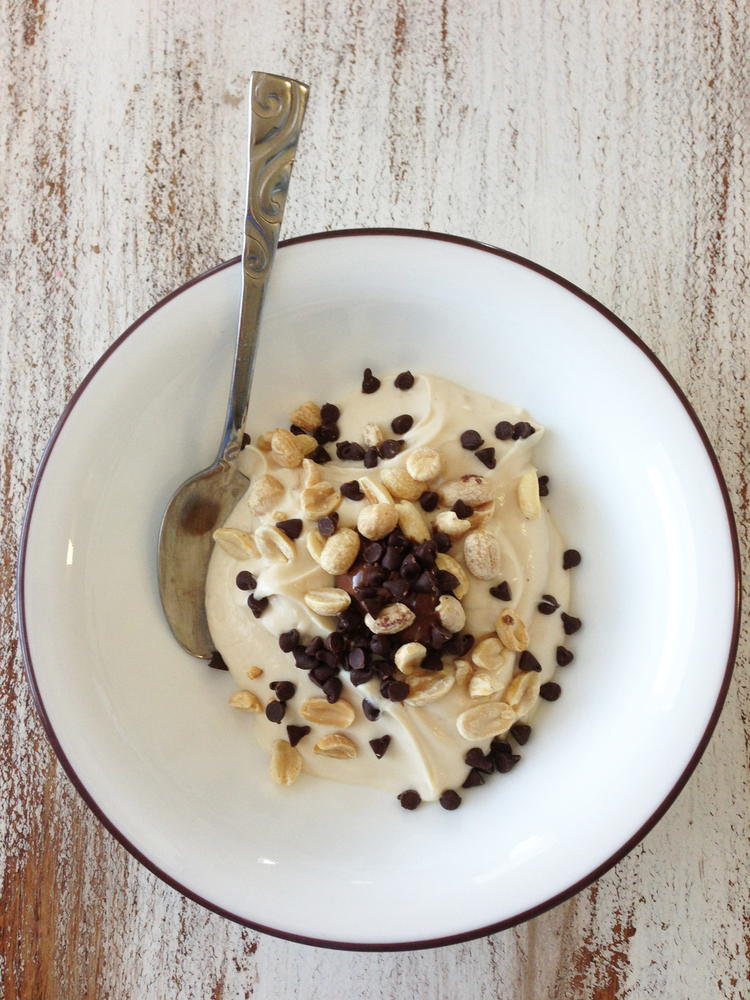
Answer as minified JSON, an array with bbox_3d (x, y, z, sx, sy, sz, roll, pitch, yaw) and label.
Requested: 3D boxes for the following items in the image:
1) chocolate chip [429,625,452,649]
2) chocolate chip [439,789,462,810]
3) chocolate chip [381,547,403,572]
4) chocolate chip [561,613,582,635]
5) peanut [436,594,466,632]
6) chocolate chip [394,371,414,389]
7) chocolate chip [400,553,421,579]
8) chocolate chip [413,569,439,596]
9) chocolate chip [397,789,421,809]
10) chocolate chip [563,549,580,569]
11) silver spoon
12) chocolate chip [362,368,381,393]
[{"bbox_3d":[0.019,0.039,0.275,0.006,0.006,0.006,30,109,-11],"label":"chocolate chip"},{"bbox_3d":[0.023,0.090,0.285,0.006,0.006,0.006,0,120,7],"label":"chocolate chip"},{"bbox_3d":[0.005,0.017,0.271,0.006,0.006,0.006,13,123,-9],"label":"chocolate chip"},{"bbox_3d":[0.059,0.037,0.285,0.006,0.006,0.006,-36,109,14],"label":"chocolate chip"},{"bbox_3d":[0.022,0.033,0.273,0.008,0.007,0.012,-26,85,-9],"label":"peanut"},{"bbox_3d":[0.009,-0.035,0.283,0.006,0.006,0.006,0,120,21],"label":"chocolate chip"},{"bbox_3d":[0.010,0.019,0.270,0.006,0.006,0.006,37,66,19],"label":"chocolate chip"},{"bbox_3d":[0.014,0.024,0.271,0.006,0.006,0.006,-27,90,0],"label":"chocolate chip"},{"bbox_3d":[0.010,0.089,0.285,0.006,0.006,0.006,0,99,-30],"label":"chocolate chip"},{"bbox_3d":[0.059,0.017,0.285,0.006,0.006,0.006,0,57,-29],"label":"chocolate chip"},{"bbox_3d":[-0.037,-0.030,0.262,0.035,0.022,0.163,6,105,-11],"label":"silver spoon"},{"bbox_3d":[-0.001,-0.036,0.284,0.006,0.006,0.006,-8,118,4],"label":"chocolate chip"}]

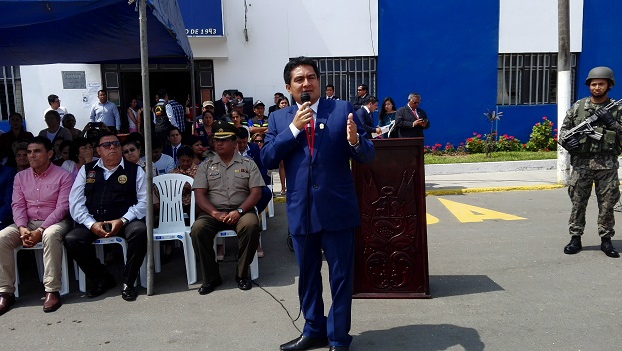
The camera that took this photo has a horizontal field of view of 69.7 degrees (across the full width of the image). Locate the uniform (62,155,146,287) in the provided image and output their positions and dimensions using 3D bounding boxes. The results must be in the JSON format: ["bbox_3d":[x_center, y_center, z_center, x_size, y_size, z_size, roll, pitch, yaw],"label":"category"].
[{"bbox_3d":[-1.756,0.373,3.837,0.620,1.070,0.740,-2,7,-9],"label":"uniform"}]

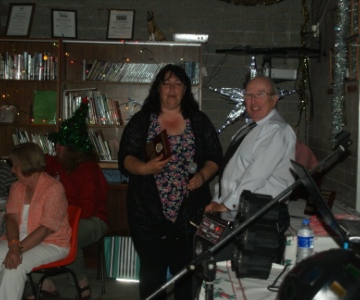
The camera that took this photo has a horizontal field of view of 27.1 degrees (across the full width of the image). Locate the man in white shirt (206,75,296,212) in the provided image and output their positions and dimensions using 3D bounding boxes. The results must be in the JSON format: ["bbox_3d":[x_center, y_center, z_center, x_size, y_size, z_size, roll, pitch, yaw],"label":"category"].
[{"bbox_3d":[0.374,0.413,3.981,0.460,1.610,0.500,-1,4,-25],"label":"man in white shirt"}]

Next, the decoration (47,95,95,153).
[{"bbox_3d":[-0.733,-0.171,5.100,0.300,0.370,0.270,12,4,17],"label":"decoration"}]

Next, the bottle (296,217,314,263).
[{"bbox_3d":[0.517,0.394,3.087,0.066,0.220,0.066,1,4,0],"label":"bottle"}]

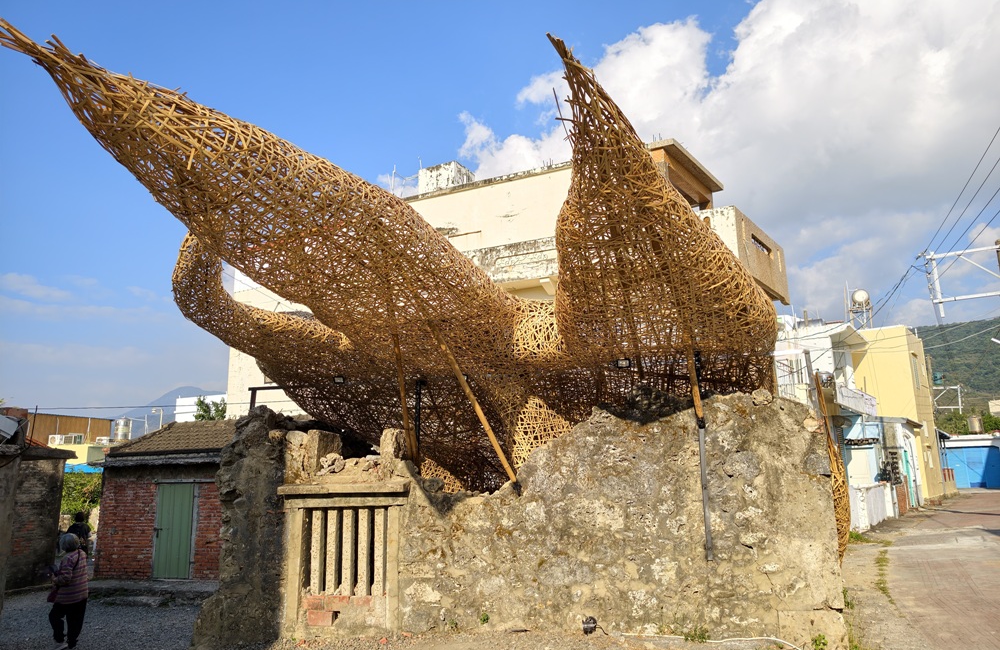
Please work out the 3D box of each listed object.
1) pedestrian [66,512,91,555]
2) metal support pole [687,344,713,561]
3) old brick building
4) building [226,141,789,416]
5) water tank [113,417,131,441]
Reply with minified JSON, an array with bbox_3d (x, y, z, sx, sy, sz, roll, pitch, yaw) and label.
[{"bbox_3d":[-7.990,4.364,13.039,0.500,1.620,0.320,0,-11,-6],"label":"pedestrian"},{"bbox_3d":[1.799,1.118,6.135,0.080,1.840,0.080,-1,-11,0],"label":"metal support pole"},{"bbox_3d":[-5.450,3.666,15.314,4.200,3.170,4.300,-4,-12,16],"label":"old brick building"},{"bbox_3d":[-0.559,0.939,21.725,17.000,10.200,4.800,-7,-13,28],"label":"building"},{"bbox_3d":[-22.052,6.075,40.500,0.900,1.300,0.900,-1,-11,0],"label":"water tank"}]

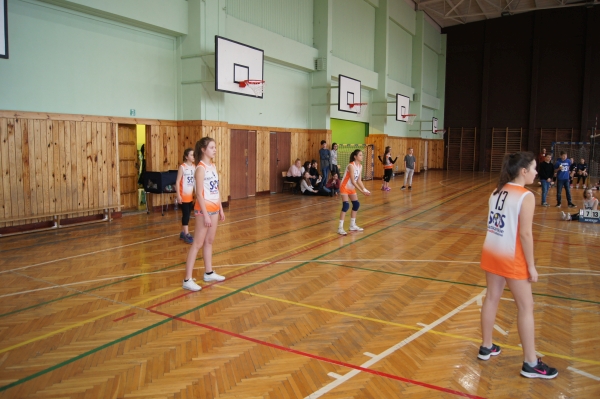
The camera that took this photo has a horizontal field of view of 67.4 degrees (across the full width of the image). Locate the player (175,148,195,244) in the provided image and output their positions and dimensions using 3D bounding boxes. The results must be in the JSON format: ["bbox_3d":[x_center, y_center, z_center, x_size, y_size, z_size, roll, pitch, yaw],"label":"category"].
[{"bbox_3d":[-1.913,-0.059,7.580,0.290,1.570,0.400,4,8,34],"label":"player"}]

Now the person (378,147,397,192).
[{"bbox_3d":[3.391,-1.195,17.326,0.500,1.670,0.600,-2,7,-15],"label":"person"}]

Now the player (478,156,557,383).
[{"bbox_3d":[1.555,0.445,3.200,0.360,1.560,0.450,-4,8,-32],"label":"player"}]

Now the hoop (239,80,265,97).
[{"bbox_3d":[-1.126,-2.619,10.656,0.620,0.420,0.460,4,7,31],"label":"hoop"}]

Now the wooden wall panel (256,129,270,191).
[{"bbox_3d":[-1.244,-1.295,15.328,0.070,2.050,0.800,4,7,31],"label":"wooden wall panel"}]

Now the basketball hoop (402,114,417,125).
[{"bbox_3d":[5.215,-3.792,21.313,0.620,0.420,0.460,4,7,31],"label":"basketball hoop"}]

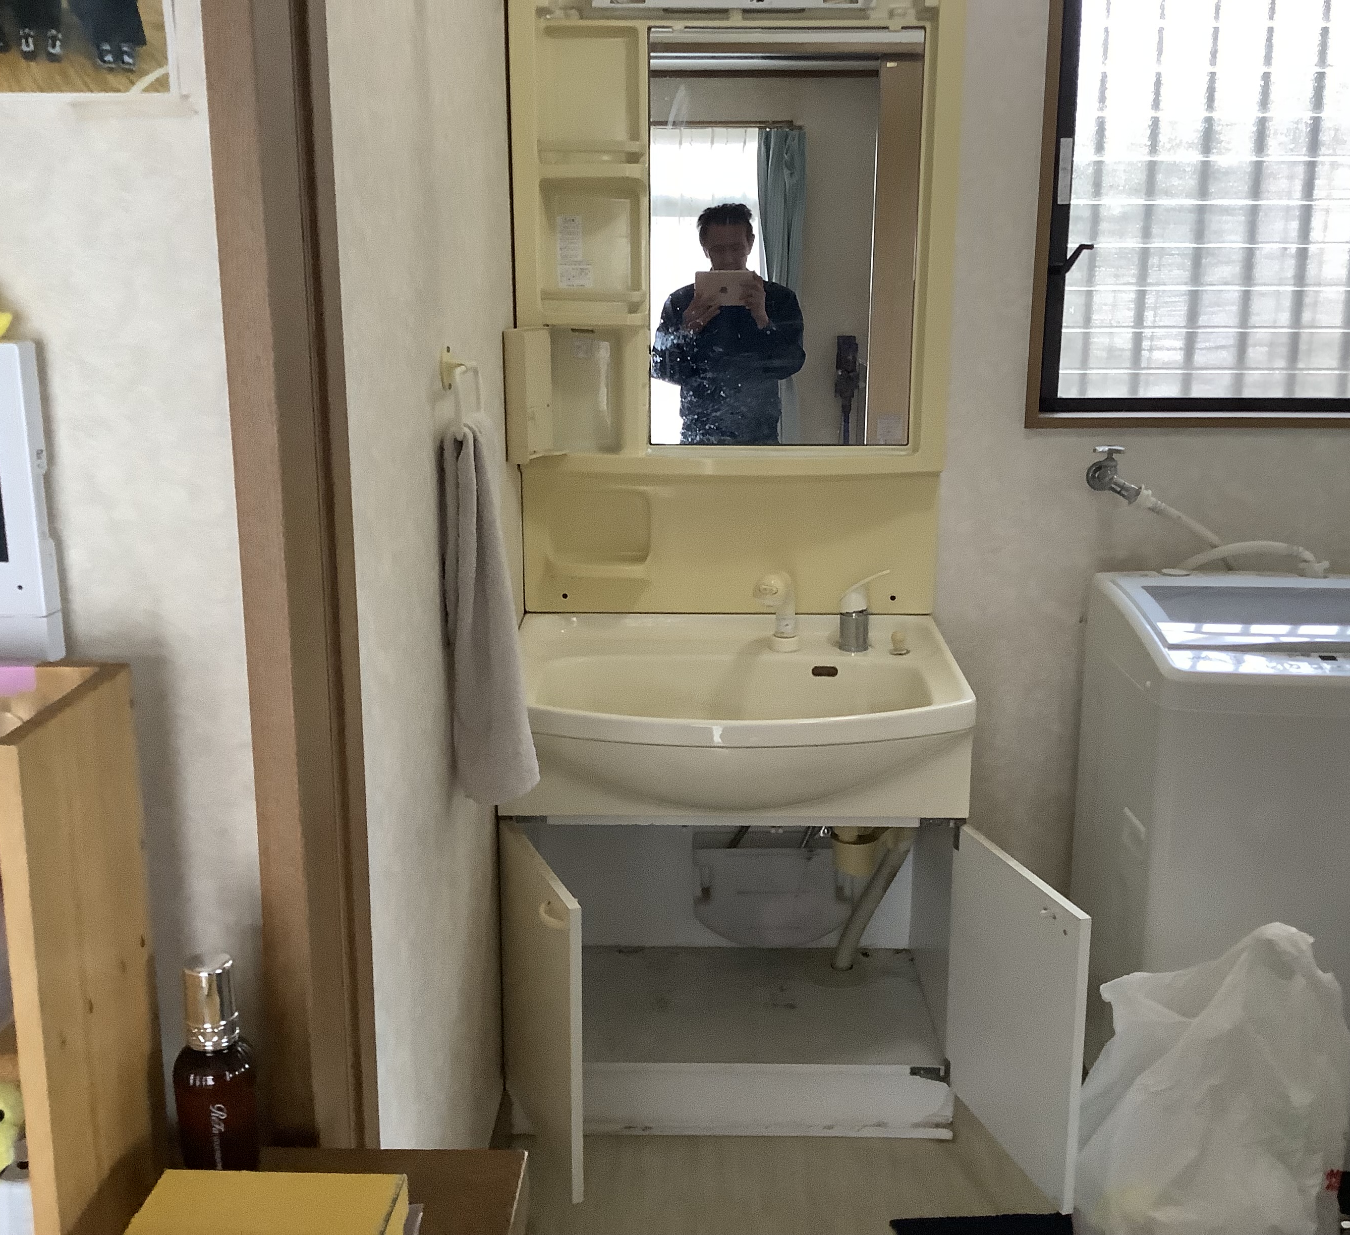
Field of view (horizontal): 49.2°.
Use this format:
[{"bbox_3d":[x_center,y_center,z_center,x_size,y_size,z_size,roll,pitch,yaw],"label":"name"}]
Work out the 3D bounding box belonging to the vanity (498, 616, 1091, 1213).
[{"bbox_3d":[0.144,0.464,2.422,0.860,0.785,0.810,0,13,1],"label":"vanity"}]

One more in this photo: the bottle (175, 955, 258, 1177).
[{"bbox_3d":[-0.426,0.421,1.371,0.072,0.213,0.072,-4,14,-16],"label":"bottle"}]

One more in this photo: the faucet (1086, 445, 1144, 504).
[{"bbox_3d":[0.780,-0.252,2.614,0.100,0.102,0.085,0,13,1],"label":"faucet"}]

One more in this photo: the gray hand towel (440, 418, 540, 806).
[{"bbox_3d":[-0.235,0.004,1.968,0.110,0.530,0.210,0,13,1],"label":"gray hand towel"}]

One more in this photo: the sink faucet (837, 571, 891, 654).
[{"bbox_3d":[0.334,-0.014,2.611,0.092,0.138,0.062,0,13,1],"label":"sink faucet"}]

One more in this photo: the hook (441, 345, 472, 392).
[{"bbox_3d":[-0.275,-0.317,1.890,0.042,0.060,0.045,0,13,1],"label":"hook"}]

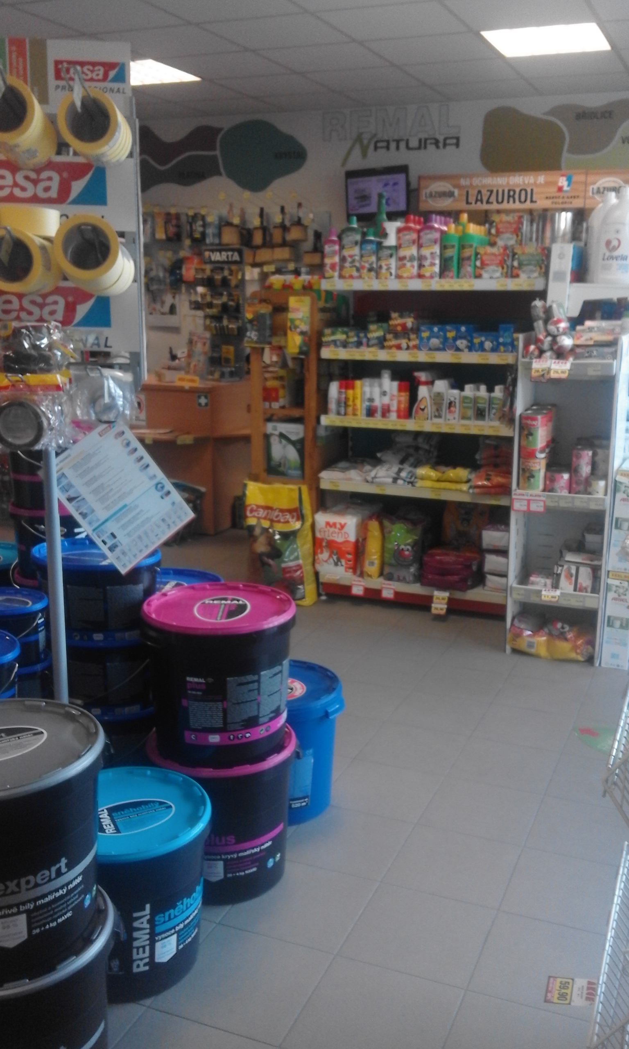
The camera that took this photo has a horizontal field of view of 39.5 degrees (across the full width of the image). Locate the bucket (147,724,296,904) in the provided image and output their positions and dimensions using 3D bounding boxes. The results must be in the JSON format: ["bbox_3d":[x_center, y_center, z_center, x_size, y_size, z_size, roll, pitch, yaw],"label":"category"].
[{"bbox_3d":[-0.233,0.708,2.235,0.367,0.372,0.367,1,14,0],"label":"bucket"}]

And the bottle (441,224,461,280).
[{"bbox_3d":[0.580,-1.168,3.746,0.078,0.230,0.066,5,14,20],"label":"bottle"}]

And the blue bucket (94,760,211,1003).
[{"bbox_3d":[-0.413,0.787,1.927,0.373,0.353,0.373,0,13,0],"label":"blue bucket"}]

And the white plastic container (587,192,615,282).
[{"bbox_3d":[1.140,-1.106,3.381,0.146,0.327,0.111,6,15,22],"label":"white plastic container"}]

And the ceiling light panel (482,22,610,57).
[{"bbox_3d":[1.189,-2.465,4.464,0.563,0.045,0.583,6,15,22],"label":"ceiling light panel"}]

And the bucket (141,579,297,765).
[{"bbox_3d":[-0.231,0.362,2.154,0.373,0.353,0.373,0,13,0],"label":"bucket"}]

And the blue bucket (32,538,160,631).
[{"bbox_3d":[-0.599,0.172,2.430,0.345,0.205,0.345,-1,14,-6],"label":"blue bucket"}]

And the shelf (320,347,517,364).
[{"bbox_3d":[0.556,-0.773,3.980,0.967,0.050,0.400,5,14,20],"label":"shelf"}]

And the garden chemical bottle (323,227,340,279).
[{"bbox_3d":[0.074,-1.211,3.925,0.060,0.216,0.047,6,15,22],"label":"garden chemical bottle"}]

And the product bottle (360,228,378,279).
[{"bbox_3d":[0.236,-1.192,3.866,0.068,0.213,0.050,6,15,22],"label":"product bottle"}]

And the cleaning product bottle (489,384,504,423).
[{"bbox_3d":[0.789,-0.525,3.792,0.060,0.166,0.042,5,14,20],"label":"cleaning product bottle"}]

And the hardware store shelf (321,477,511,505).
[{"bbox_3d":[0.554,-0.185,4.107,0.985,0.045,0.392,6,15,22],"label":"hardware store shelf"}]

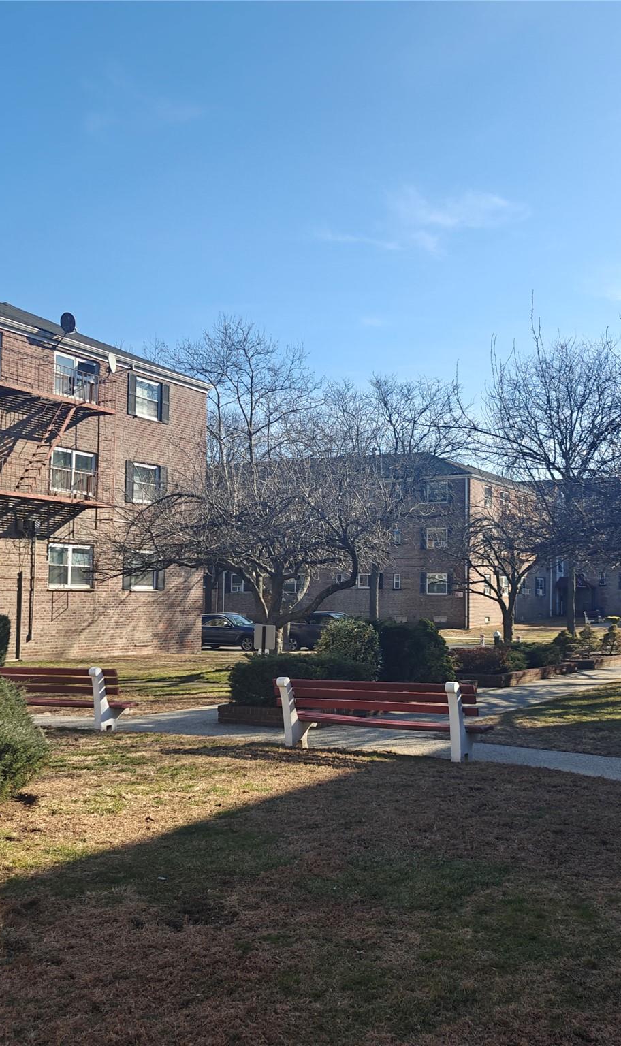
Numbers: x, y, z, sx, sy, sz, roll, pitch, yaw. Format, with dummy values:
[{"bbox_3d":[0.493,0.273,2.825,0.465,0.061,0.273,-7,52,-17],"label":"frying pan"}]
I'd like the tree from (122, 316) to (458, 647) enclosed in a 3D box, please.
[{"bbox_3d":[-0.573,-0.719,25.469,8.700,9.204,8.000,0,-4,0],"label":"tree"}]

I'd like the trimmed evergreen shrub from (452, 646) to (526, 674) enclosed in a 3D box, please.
[{"bbox_3d":[3.628,2.780,19.179,1.300,0.560,1.550,-2,-5,29],"label":"trimmed evergreen shrub"}]

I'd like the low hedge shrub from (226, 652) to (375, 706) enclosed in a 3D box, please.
[{"bbox_3d":[-0.009,2.187,13.302,1.400,0.700,1.850,-2,-5,29],"label":"low hedge shrub"}]

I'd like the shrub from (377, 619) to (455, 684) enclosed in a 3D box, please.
[{"bbox_3d":[1.864,2.313,16.600,1.450,1.180,1.400,0,-4,0],"label":"shrub"}]

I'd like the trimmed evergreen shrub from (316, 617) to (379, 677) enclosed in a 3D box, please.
[{"bbox_3d":[0.625,2.110,15.400,1.080,1.100,1.080,0,-4,0],"label":"trimmed evergreen shrub"}]

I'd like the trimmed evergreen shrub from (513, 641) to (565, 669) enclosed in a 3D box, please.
[{"bbox_3d":[5.432,3.143,22.000,1.200,0.680,1.200,-2,-5,30],"label":"trimmed evergreen shrub"}]

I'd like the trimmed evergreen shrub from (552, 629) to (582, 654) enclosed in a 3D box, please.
[{"bbox_3d":[7.307,3.427,26.500,0.830,0.780,0.830,-2,-5,30],"label":"trimmed evergreen shrub"}]

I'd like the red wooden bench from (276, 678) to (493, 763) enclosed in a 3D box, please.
[{"bbox_3d":[0.721,2.097,10.082,2.420,0.820,0.620,-2,-5,31],"label":"red wooden bench"}]

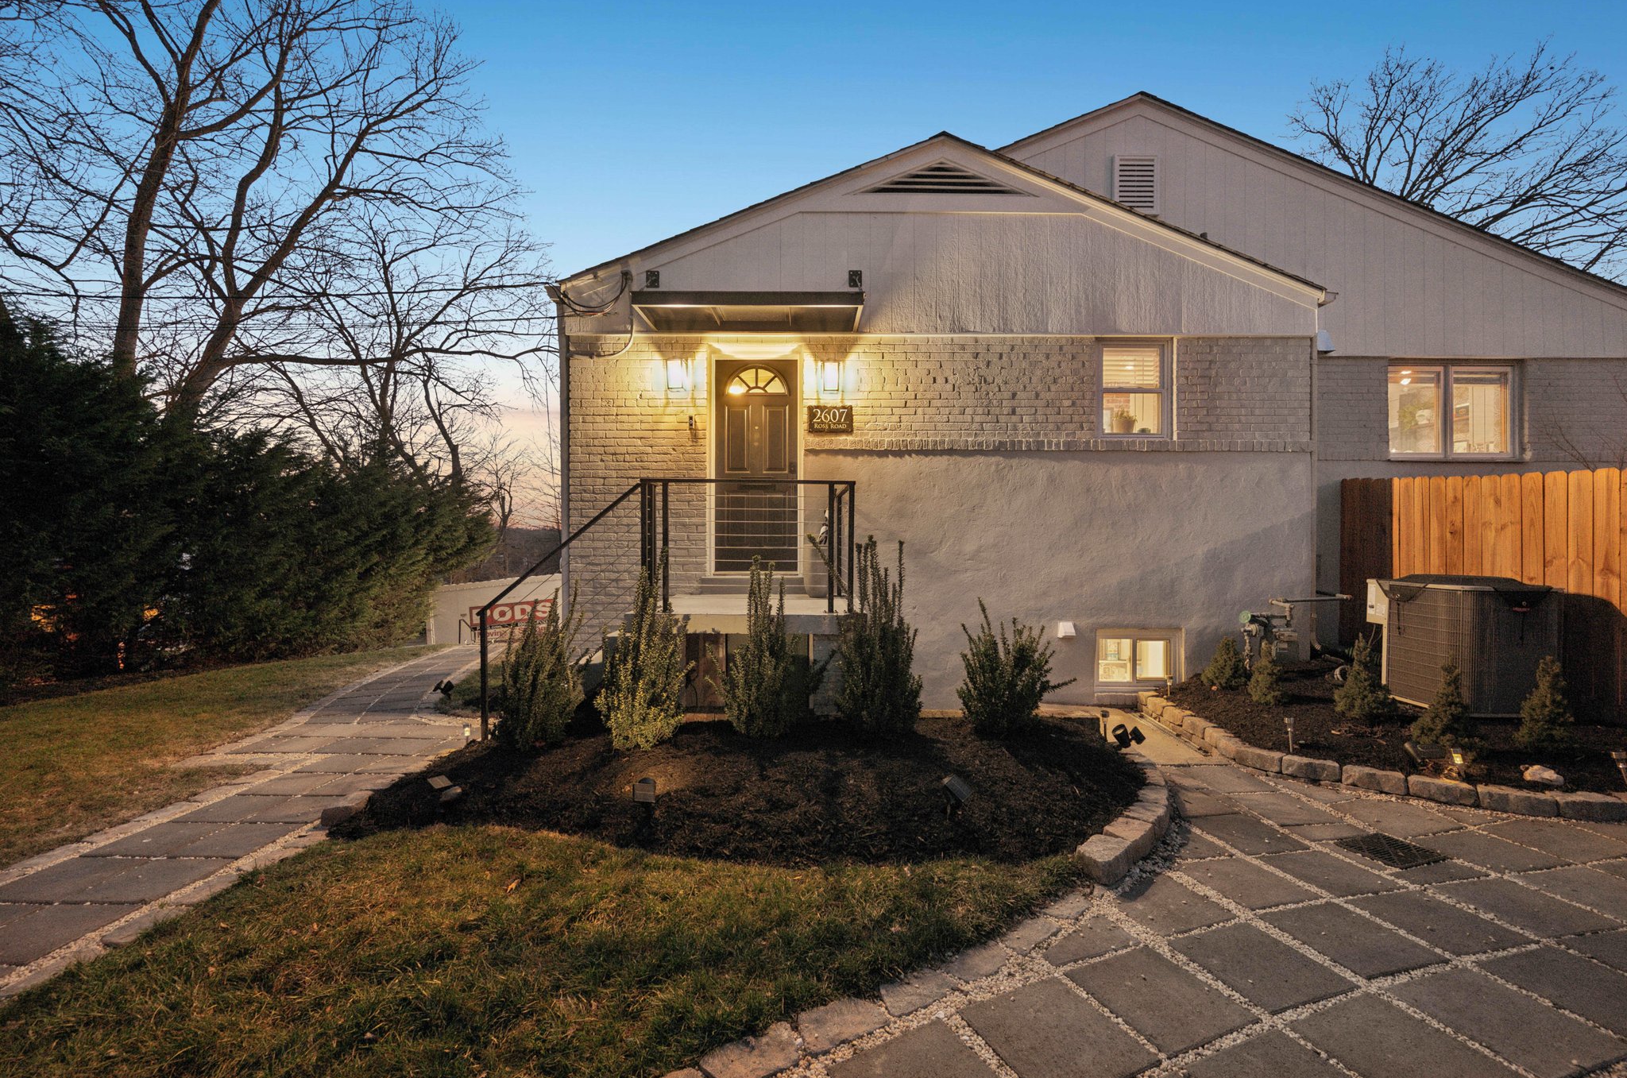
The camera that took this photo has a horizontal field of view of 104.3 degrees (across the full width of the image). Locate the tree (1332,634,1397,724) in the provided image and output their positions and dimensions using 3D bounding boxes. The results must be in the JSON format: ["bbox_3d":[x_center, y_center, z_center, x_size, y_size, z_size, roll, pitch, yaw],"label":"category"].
[{"bbox_3d":[4.330,1.080,4.960,0.400,0.690,0.400,0,0,0],"label":"tree"}]

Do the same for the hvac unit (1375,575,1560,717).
[{"bbox_3d":[5.600,0.890,5.470,0.880,1.100,0.750,0,0,0],"label":"hvac unit"}]

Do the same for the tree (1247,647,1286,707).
[{"bbox_3d":[3.790,1.150,5.300,0.270,0.480,0.270,0,0,0],"label":"tree"}]

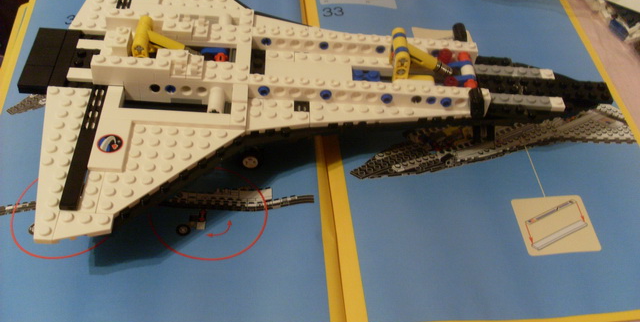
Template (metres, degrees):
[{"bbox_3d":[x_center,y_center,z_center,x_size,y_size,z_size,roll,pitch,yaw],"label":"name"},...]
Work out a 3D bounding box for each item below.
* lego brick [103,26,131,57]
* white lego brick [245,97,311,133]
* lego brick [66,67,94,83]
[{"bbox_3d":[-0.112,-0.064,0.387,0.014,0.011,0.017,3,48,-4],"label":"lego brick"},{"bbox_3d":[-0.022,-0.023,0.370,0.032,0.005,0.023,3,48,-4],"label":"white lego brick"},{"bbox_3d":[-0.126,-0.045,0.378,0.016,0.003,0.008,3,48,-4],"label":"lego brick"}]

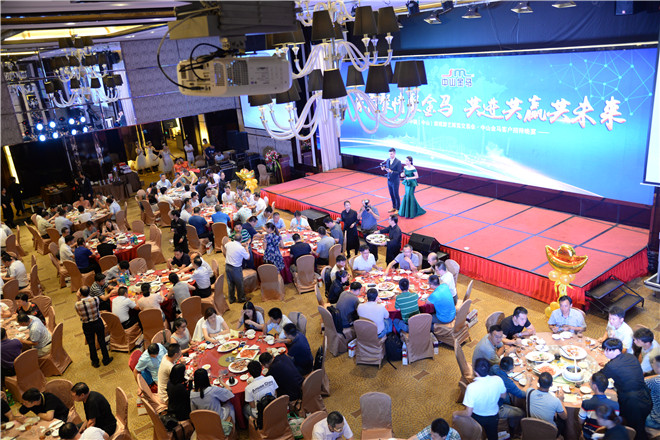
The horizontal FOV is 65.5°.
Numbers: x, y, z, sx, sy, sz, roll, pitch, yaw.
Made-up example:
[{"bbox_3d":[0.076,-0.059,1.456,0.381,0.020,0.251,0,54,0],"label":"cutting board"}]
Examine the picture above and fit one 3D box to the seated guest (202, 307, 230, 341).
[{"bbox_3d":[-2.088,2.212,9.473,0.500,1.220,0.750,-9,19,-12],"label":"seated guest"}]

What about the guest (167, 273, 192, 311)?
[{"bbox_3d":[-3.306,1.711,11.175,0.800,1.250,0.500,10,24,39],"label":"guest"}]

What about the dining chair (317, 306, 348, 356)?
[{"bbox_3d":[0.190,2.009,9.808,0.600,0.950,0.460,-17,22,-31],"label":"dining chair"}]

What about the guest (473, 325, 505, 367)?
[{"bbox_3d":[2.502,2.202,7.905,0.770,1.220,0.550,3,20,22],"label":"guest"}]

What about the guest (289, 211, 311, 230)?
[{"bbox_3d":[-0.787,0.355,14.237,0.550,1.260,0.750,1,19,17],"label":"guest"}]

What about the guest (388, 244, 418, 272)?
[{"bbox_3d":[1.691,1.192,11.310,0.600,1.280,0.800,4,21,27],"label":"guest"}]

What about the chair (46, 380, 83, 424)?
[{"bbox_3d":[-4.160,3.009,7.765,0.490,0.950,0.580,0,19,15],"label":"chair"}]

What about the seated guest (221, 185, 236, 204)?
[{"bbox_3d":[-3.464,-0.508,17.778,0.550,1.280,0.800,-2,19,10],"label":"seated guest"}]

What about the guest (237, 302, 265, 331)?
[{"bbox_3d":[-1.442,2.134,9.530,0.500,1.220,0.750,-2,19,8],"label":"guest"}]

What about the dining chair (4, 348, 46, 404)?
[{"bbox_3d":[-5.527,2.745,9.176,0.600,0.950,0.460,3,20,22],"label":"dining chair"}]

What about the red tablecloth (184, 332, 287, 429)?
[{"bbox_3d":[-1.572,2.629,8.482,1.820,0.760,1.820,-5,19,2],"label":"red tablecloth"}]

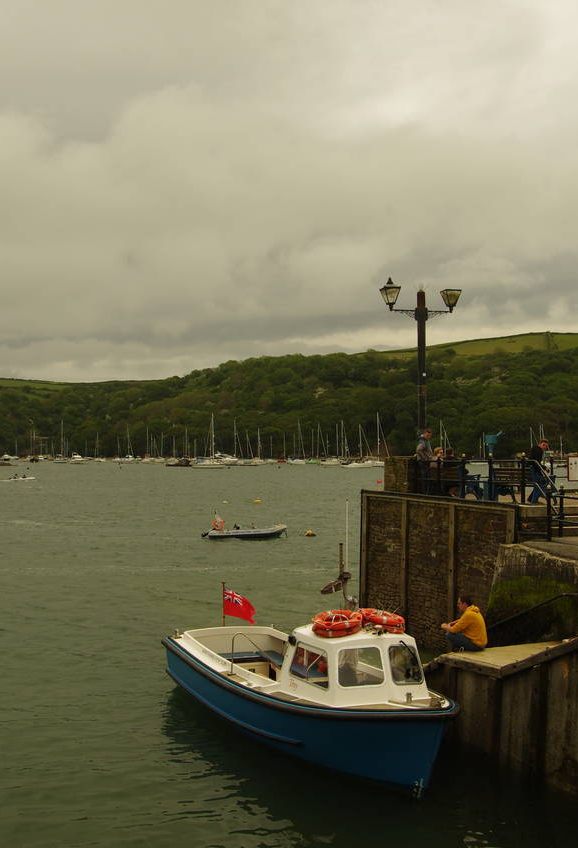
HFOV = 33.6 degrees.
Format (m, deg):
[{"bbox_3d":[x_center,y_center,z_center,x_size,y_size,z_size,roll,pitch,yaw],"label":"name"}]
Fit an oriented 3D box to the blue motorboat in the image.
[{"bbox_3d":[0.422,3.883,15.333,2.500,2.150,7.200,1,-2,-29],"label":"blue motorboat"}]

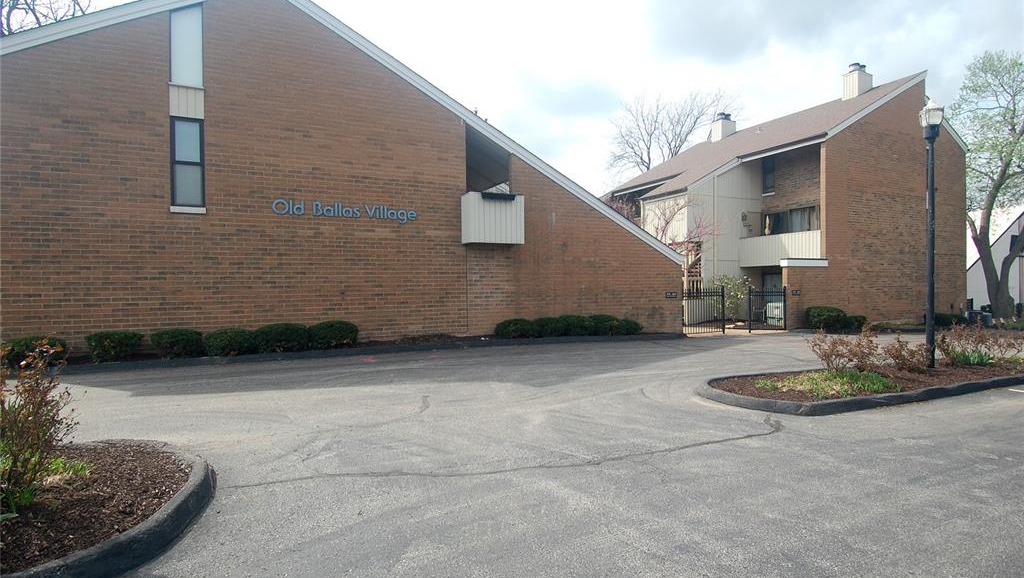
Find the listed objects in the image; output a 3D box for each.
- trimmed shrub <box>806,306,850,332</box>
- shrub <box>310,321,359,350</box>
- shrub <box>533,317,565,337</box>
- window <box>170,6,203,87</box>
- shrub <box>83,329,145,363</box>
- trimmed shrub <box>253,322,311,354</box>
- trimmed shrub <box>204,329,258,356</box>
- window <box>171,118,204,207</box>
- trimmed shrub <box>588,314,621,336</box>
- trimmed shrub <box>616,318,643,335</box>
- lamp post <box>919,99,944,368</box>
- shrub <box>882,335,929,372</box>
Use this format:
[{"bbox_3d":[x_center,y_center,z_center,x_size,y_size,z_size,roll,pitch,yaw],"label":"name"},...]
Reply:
[{"bbox_3d":[11.160,1.048,18.178,1.320,0.920,1.100,-1,0,-25],"label":"trimmed shrub"},{"bbox_3d":[-3.913,0.983,11.210,1.057,0.629,0.800,-1,1,-25],"label":"shrub"},{"bbox_3d":[0.973,1.016,13.527,0.931,0.524,0.780,-1,1,-25],"label":"shrub"},{"bbox_3d":[-6.651,-5.015,10.460,0.570,1.720,0.100,-1,0,-25],"label":"window"},{"bbox_3d":[-7.428,1.058,9.544,0.857,0.605,0.780,-1,1,-25],"label":"shrub"},{"bbox_3d":[-4.785,1.020,10.653,1.100,0.570,0.950,-1,0,-25],"label":"trimmed shrub"},{"bbox_3d":[-5.663,1.070,10.381,0.998,0.497,0.780,-1,1,-25],"label":"trimmed shrub"},{"bbox_3d":[-6.611,-2.573,10.429,0.589,1.816,0.120,-1,1,-25],"label":"window"},{"bbox_3d":[2.551,1.004,14.181,0.850,0.550,0.850,-1,0,0],"label":"trimmed shrub"},{"bbox_3d":[3.239,1.045,14.506,0.800,0.470,0.800,-1,0,0],"label":"trimmed shrub"},{"bbox_3d":[6.887,-0.912,8.400,0.320,4.400,0.320,0,0,17],"label":"lamp post"},{"bbox_3d":[6.666,1.074,8.650,0.720,0.660,0.680,-1,1,-25],"label":"shrub"}]

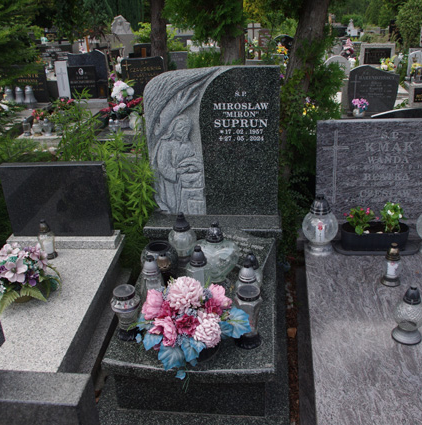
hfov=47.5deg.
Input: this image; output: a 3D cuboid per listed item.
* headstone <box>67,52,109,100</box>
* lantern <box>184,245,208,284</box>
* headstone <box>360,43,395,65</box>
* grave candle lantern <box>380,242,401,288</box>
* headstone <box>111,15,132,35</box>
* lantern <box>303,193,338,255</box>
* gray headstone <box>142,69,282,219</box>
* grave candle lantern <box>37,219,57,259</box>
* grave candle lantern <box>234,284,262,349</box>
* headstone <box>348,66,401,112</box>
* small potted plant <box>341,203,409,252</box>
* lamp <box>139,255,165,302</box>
[{"bbox_3d":[-1.985,-2.224,7.756,0.630,0.730,0.120,0,23,7],"label":"headstone"},{"bbox_3d":[-0.072,0.273,2.166,0.100,0.265,0.100,0,23,7],"label":"lantern"},{"bbox_3d":[3.191,-3.055,9.184,0.660,0.410,0.120,0,23,7],"label":"headstone"},{"bbox_3d":[0.883,0.245,2.326,0.097,0.213,0.097,0,23,7],"label":"grave candle lantern"},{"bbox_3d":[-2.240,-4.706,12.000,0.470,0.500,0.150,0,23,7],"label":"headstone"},{"bbox_3d":[0.532,0.053,2.329,0.171,0.285,0.171,0,25,9],"label":"lantern"},{"bbox_3d":[0.011,-0.393,2.758,0.735,0.845,0.090,0,22,7],"label":"gray headstone"},{"bbox_3d":[-0.916,0.143,2.693,0.095,0.235,0.095,0,23,7],"label":"grave candle lantern"},{"bbox_3d":[0.150,0.409,1.884,0.116,0.246,0.116,0,27,9],"label":"grave candle lantern"},{"bbox_3d":[1.953,-1.497,5.795,0.600,0.530,0.100,0,23,9],"label":"headstone"},{"bbox_3d":[0.803,0.052,2.336,0.330,0.235,0.160,0,23,9],"label":"small potted plant"},{"bbox_3d":[-0.266,0.297,2.147,0.109,0.234,0.109,0,27,9],"label":"lamp"}]

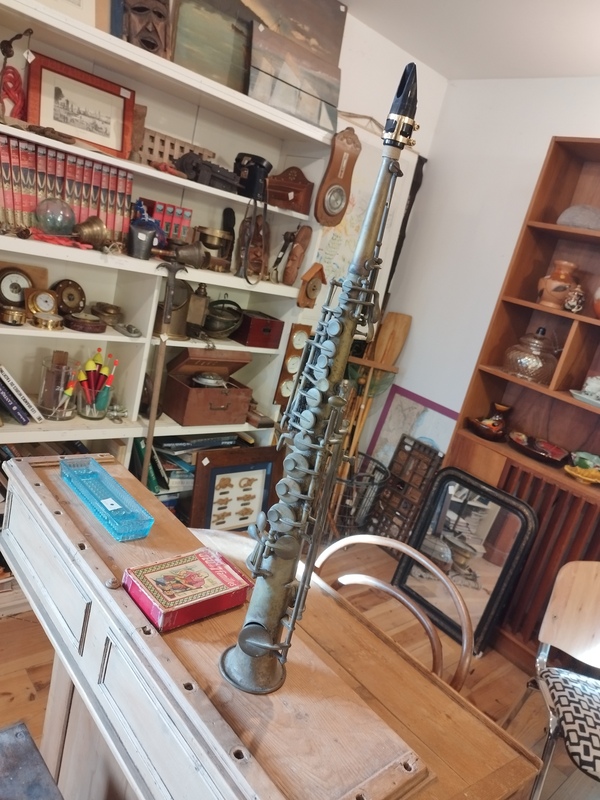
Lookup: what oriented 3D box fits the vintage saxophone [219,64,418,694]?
[{"bbox_3d":[0.022,0.013,0.613,0.100,0.700,0.095,22,17,26],"label":"vintage saxophone"}]

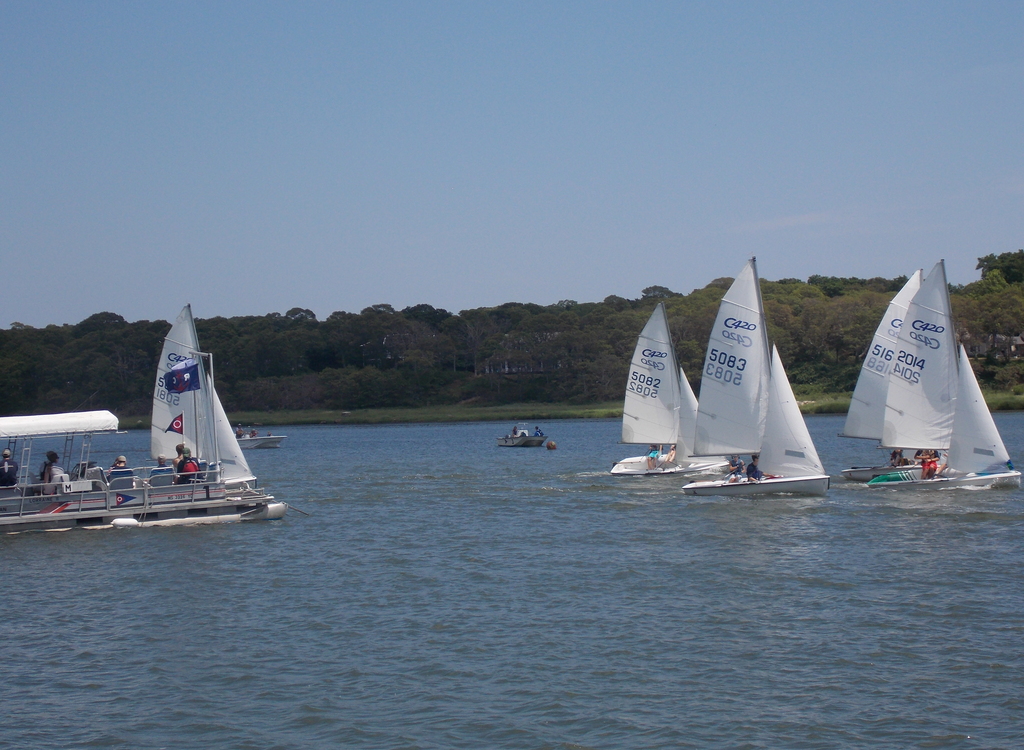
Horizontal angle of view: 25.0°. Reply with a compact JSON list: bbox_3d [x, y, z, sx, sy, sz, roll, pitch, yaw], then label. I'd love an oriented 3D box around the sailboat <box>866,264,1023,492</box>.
[{"bbox_3d":[11.337,0.116,61.275,4.300,6.400,1.820,-1,8,33],"label":"sailboat"}]

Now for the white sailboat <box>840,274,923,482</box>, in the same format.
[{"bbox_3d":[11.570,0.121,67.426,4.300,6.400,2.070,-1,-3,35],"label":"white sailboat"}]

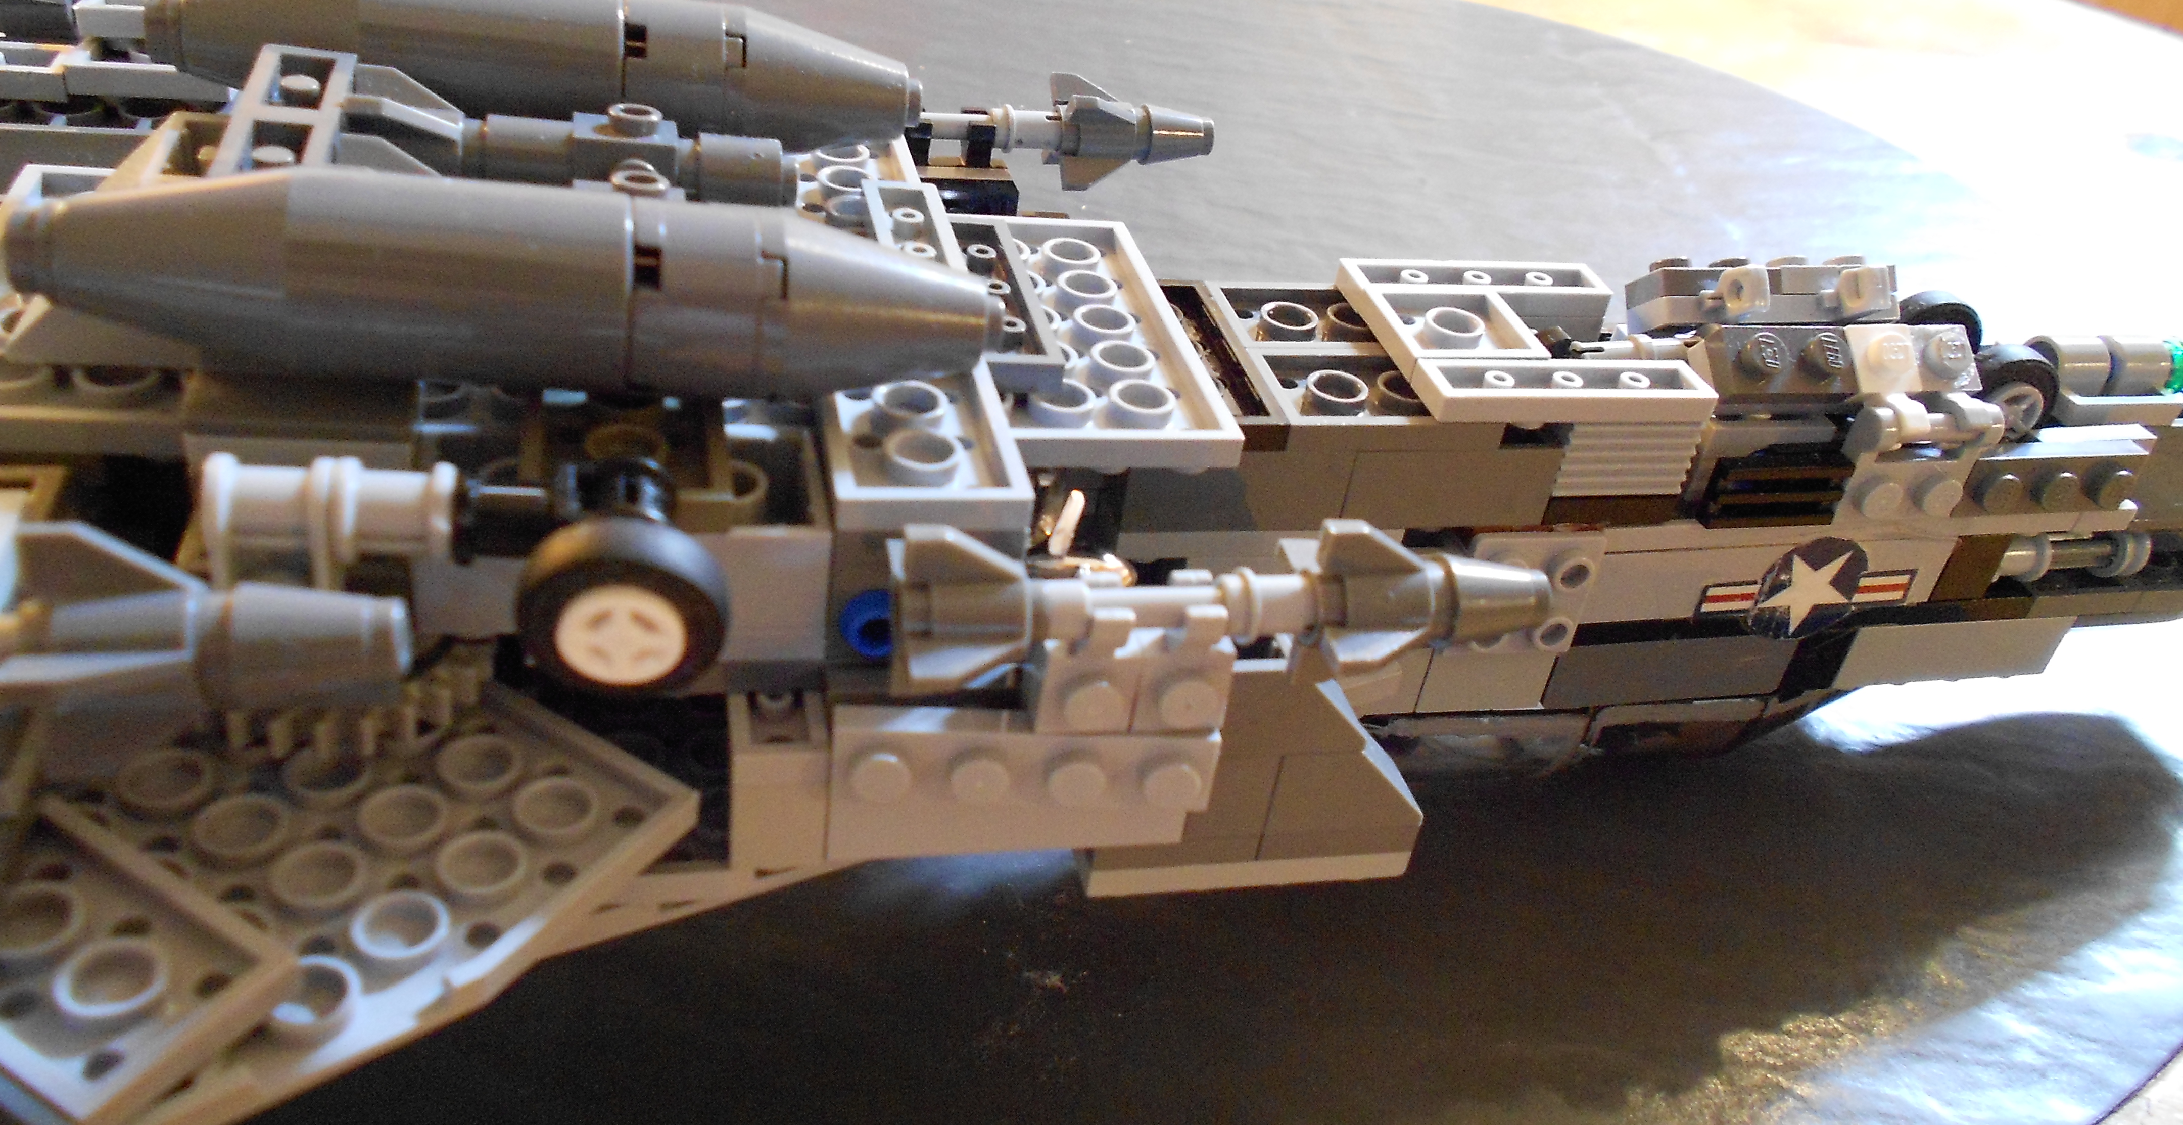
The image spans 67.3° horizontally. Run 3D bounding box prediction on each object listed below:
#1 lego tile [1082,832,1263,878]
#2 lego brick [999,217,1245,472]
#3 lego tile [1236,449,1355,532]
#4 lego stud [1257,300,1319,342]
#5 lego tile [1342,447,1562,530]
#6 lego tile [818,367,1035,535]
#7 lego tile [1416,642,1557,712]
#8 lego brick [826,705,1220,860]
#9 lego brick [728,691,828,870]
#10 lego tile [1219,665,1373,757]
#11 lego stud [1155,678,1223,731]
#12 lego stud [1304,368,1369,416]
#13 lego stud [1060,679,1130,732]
[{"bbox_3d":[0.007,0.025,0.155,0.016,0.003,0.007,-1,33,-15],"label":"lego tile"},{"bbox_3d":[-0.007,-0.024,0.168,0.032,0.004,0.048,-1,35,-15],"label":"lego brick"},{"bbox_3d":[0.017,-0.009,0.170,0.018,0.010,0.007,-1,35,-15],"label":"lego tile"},{"bbox_3d":[0.022,-0.026,0.184,0.006,0.002,0.006,-1,36,-15],"label":"lego stud"},{"bbox_3d":[0.037,-0.010,0.175,0.024,0.010,0.008,-1,36,-15],"label":"lego tile"},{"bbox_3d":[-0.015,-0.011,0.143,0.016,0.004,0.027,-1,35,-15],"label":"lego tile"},{"bbox_3d":[0.046,0.011,0.195,0.016,0.009,0.008,-1,35,-14],"label":"lego tile"},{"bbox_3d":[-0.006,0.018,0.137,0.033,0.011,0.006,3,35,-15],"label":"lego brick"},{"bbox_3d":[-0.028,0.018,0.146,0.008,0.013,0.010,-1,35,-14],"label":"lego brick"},{"bbox_3d":[0.017,0.011,0.150,0.016,0.010,0.008,0,34,-15],"label":"lego tile"},{"bbox_3d":[0.008,0.011,0.133,0.005,0.005,0.002,2,31,-10],"label":"lego stud"},{"bbox_3d":[0.026,-0.018,0.172,0.006,0.002,0.006,-1,35,-15],"label":"lego stud"},{"bbox_3d":[0.000,0.011,0.130,0.005,0.005,0.002,-1,35,-15],"label":"lego stud"}]

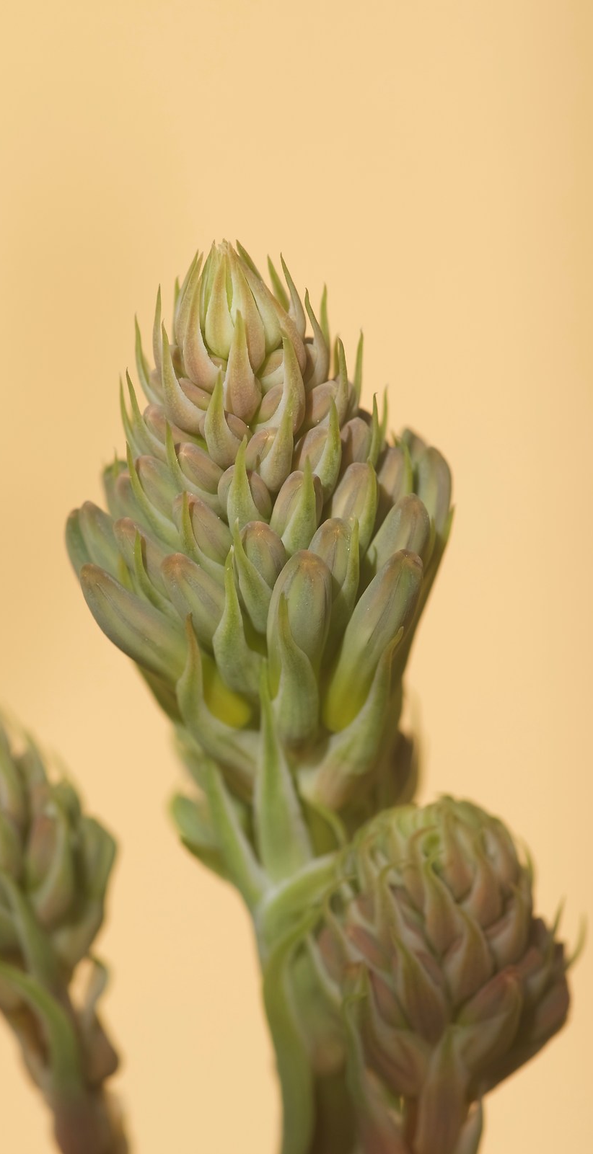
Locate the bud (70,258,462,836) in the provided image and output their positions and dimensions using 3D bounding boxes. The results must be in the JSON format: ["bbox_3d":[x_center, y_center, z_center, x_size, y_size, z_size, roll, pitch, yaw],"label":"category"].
[{"bbox_3d":[-0.003,-0.004,0.480,0.038,0.061,0.038,-7,15,0],"label":"bud"}]

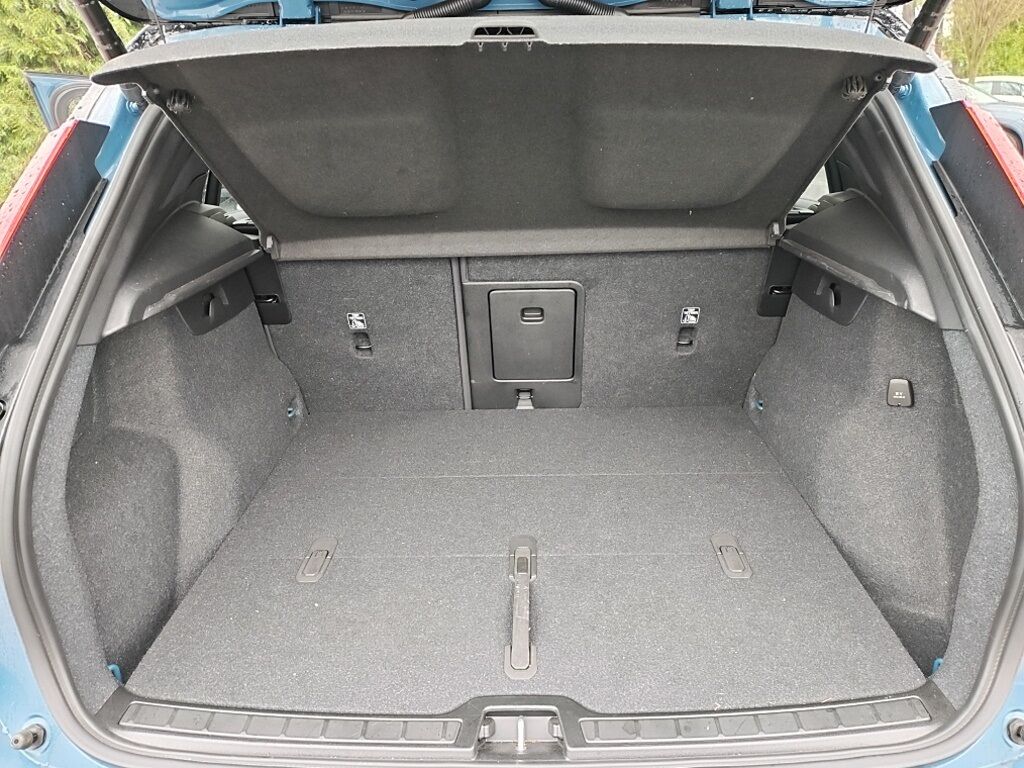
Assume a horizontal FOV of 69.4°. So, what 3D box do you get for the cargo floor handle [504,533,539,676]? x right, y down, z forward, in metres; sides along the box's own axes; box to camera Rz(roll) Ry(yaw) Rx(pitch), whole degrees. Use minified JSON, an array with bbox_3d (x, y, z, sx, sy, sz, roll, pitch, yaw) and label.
[{"bbox_3d":[0.015,0.309,1.081,0.044,0.025,0.322,-1,22,1],"label":"cargo floor handle"}]

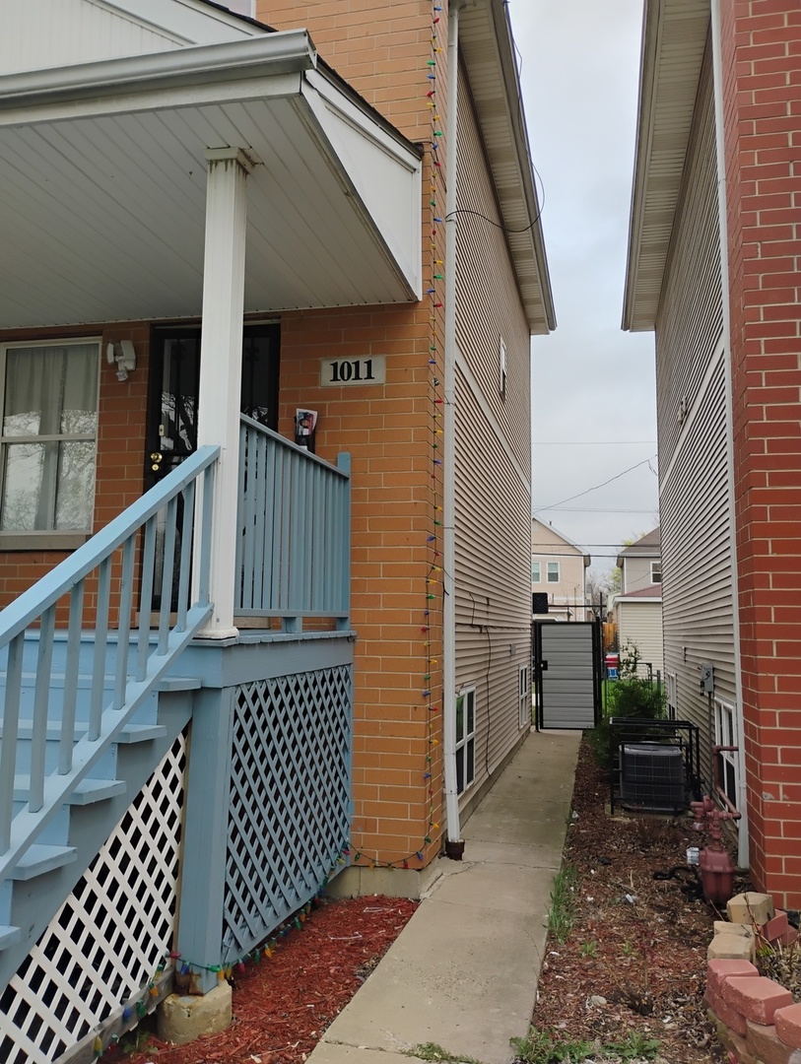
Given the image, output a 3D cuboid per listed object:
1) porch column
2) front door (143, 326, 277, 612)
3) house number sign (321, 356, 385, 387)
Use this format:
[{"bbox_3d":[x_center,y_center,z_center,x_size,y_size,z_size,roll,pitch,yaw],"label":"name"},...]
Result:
[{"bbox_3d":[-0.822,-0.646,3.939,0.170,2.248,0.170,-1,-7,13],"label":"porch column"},{"bbox_3d":[-1.357,-0.455,6.143,0.996,2.062,0.060,-1,-7,13],"label":"front door"},{"bbox_3d":[-0.328,-1.103,5.919,0.462,0.198,0.030,-1,-7,13],"label":"house number sign"}]

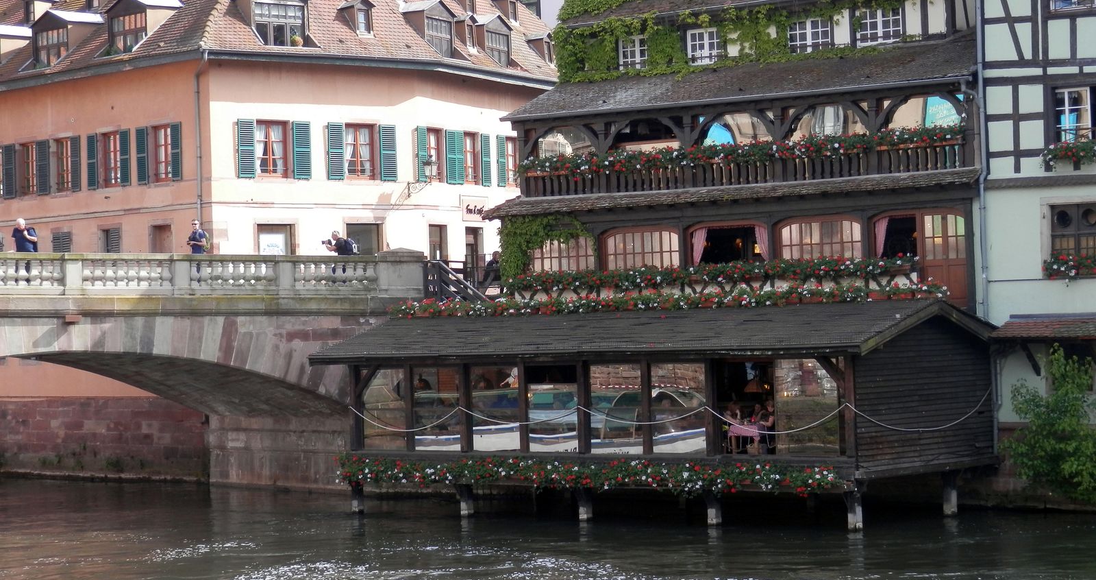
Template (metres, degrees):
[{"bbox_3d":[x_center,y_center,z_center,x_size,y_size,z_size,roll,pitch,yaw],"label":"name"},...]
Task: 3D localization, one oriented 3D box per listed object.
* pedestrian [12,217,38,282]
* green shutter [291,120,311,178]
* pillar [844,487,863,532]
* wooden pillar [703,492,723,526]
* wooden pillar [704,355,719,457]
[{"bbox_3d":[-13.019,-0.918,57.624,0.620,1.730,0.480,-2,-1,-18],"label":"pedestrian"},{"bbox_3d":[-7.448,-4.235,70.029,0.596,1.757,0.059,-1,-2,-35],"label":"green shutter"},{"bbox_3d":[6.115,4.351,46.076,0.220,0.915,0.220,-3,-2,39],"label":"pillar"},{"bbox_3d":[3.400,4.513,47.679,0.250,0.706,0.240,-2,-1,38],"label":"wooden pillar"},{"bbox_3d":[3.382,2.410,47.671,0.190,2.013,0.190,-2,-1,38],"label":"wooden pillar"}]

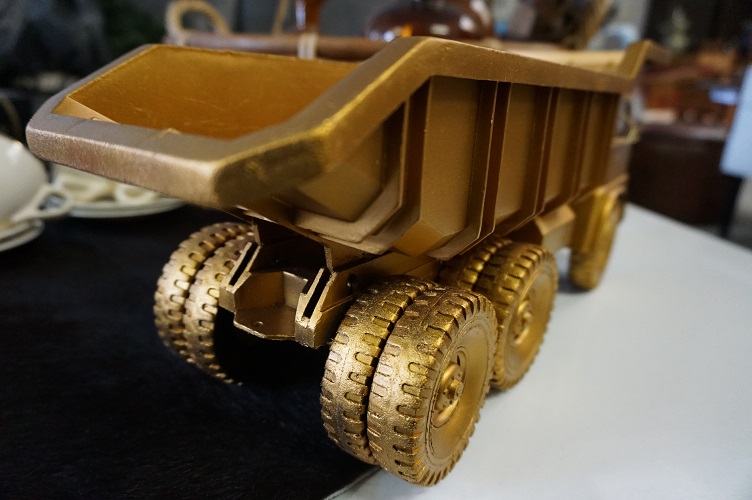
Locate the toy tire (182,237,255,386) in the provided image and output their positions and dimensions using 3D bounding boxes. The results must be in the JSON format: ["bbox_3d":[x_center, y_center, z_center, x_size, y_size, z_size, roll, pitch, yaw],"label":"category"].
[{"bbox_3d":[-0.066,0.032,0.275,0.023,0.082,0.082,15,21,33],"label":"toy tire"}]

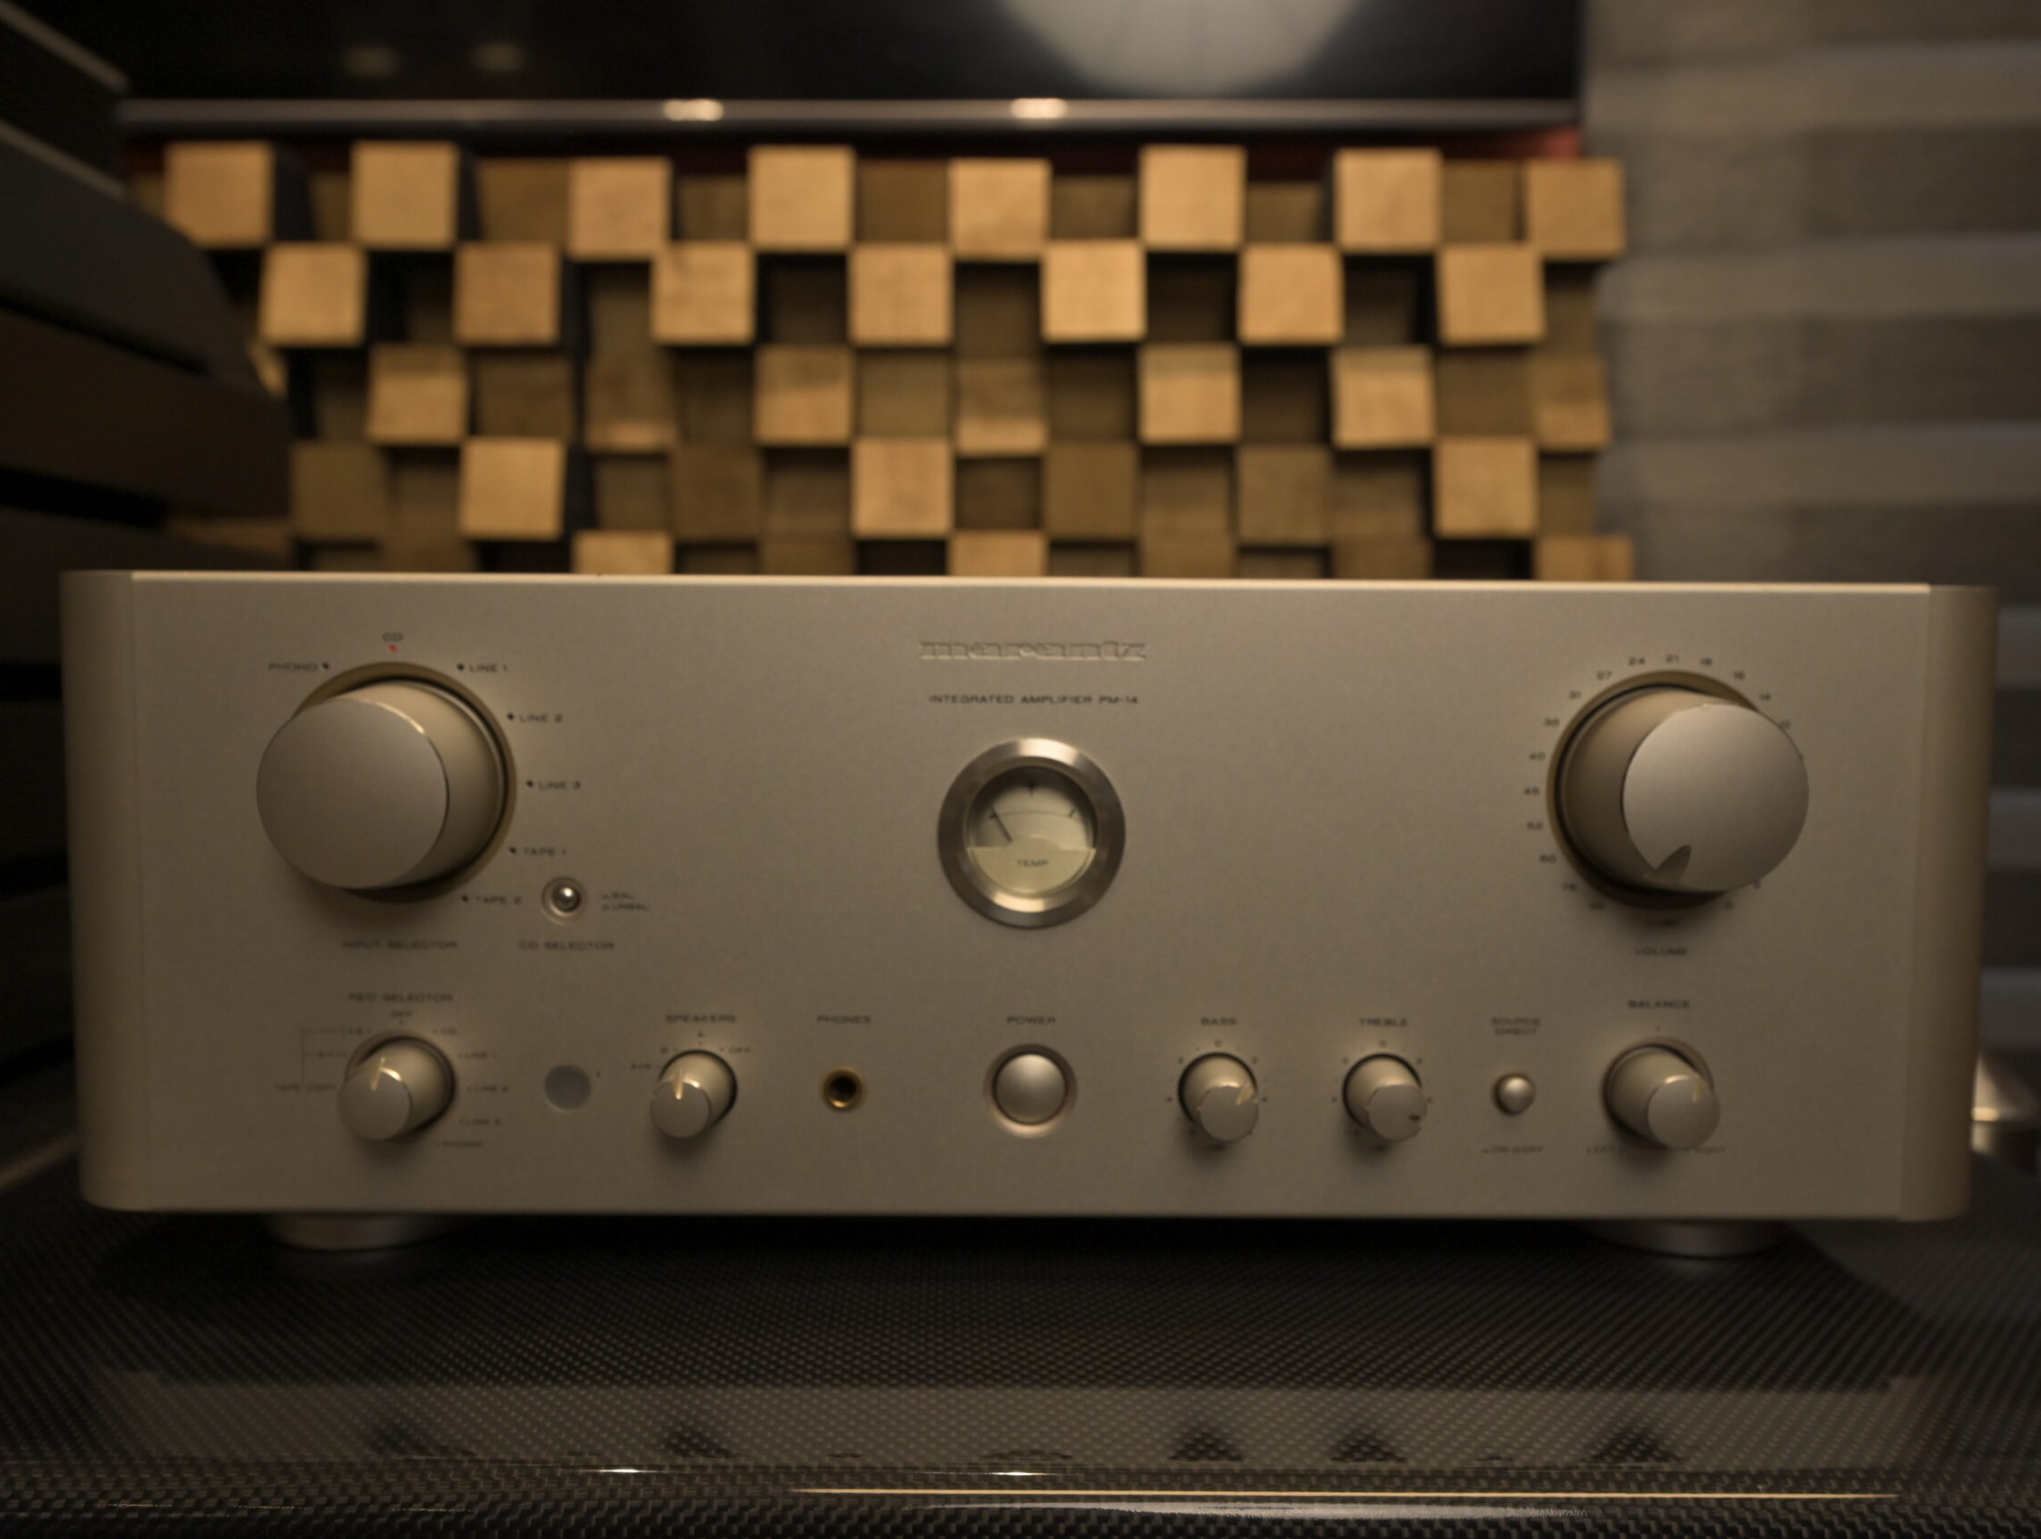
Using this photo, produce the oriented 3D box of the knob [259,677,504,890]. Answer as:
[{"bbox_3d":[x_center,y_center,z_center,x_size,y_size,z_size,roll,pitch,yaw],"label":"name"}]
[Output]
[{"bbox_3d":[-0.141,0.004,0.336,0.046,0.046,0.024,0,4,0],"label":"knob"}]

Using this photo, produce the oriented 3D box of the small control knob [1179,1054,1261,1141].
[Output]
[{"bbox_3d":[0.046,0.075,0.345,0.016,0.016,0.016,0,4,0],"label":"small control knob"}]

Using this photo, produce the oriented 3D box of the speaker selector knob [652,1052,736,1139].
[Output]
[{"bbox_3d":[-0.074,0.074,0.344,0.016,0.016,0.016,0,4,0],"label":"speaker selector knob"}]

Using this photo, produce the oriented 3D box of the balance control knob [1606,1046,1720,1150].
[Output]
[{"bbox_3d":[0.147,0.075,0.347,0.022,0.022,0.015,0,4,0],"label":"balance control knob"}]

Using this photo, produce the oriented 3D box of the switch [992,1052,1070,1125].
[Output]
[{"bbox_3d":[0.003,0.074,0.352,0.017,0.017,0.007,0,4,0],"label":"switch"}]

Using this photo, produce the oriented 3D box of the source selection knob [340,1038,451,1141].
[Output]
[{"bbox_3d":[-0.141,0.073,0.344,0.022,0.022,0.015,0,4,0],"label":"source selection knob"}]

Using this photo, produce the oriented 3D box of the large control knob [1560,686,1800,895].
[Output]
[{"bbox_3d":[0.147,0.006,0.338,0.046,0.046,0.024,0,4,0],"label":"large control knob"}]

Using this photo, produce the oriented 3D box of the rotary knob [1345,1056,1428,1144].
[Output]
[{"bbox_3d":[0.083,0.075,0.346,0.016,0.016,0.016,0,4,0],"label":"rotary knob"}]

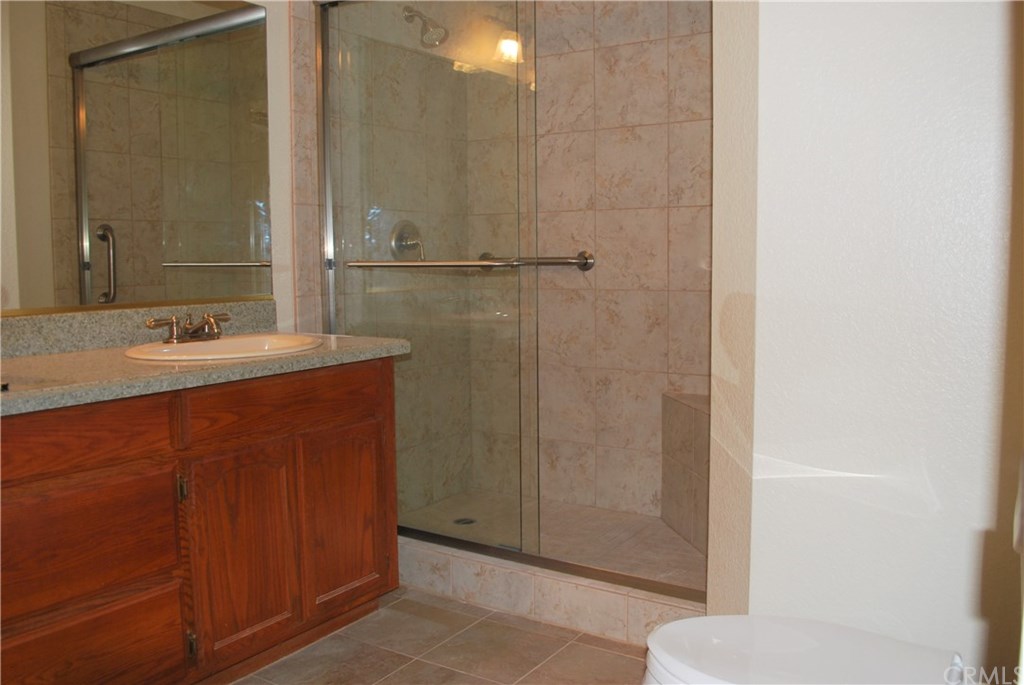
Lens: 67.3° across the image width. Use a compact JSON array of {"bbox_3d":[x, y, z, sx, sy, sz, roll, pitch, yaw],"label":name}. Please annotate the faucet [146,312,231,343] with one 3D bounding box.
[{"bbox_3d":[-0.845,-0.039,2.076,0.140,0.083,0.240,2,6,32],"label":"faucet"}]

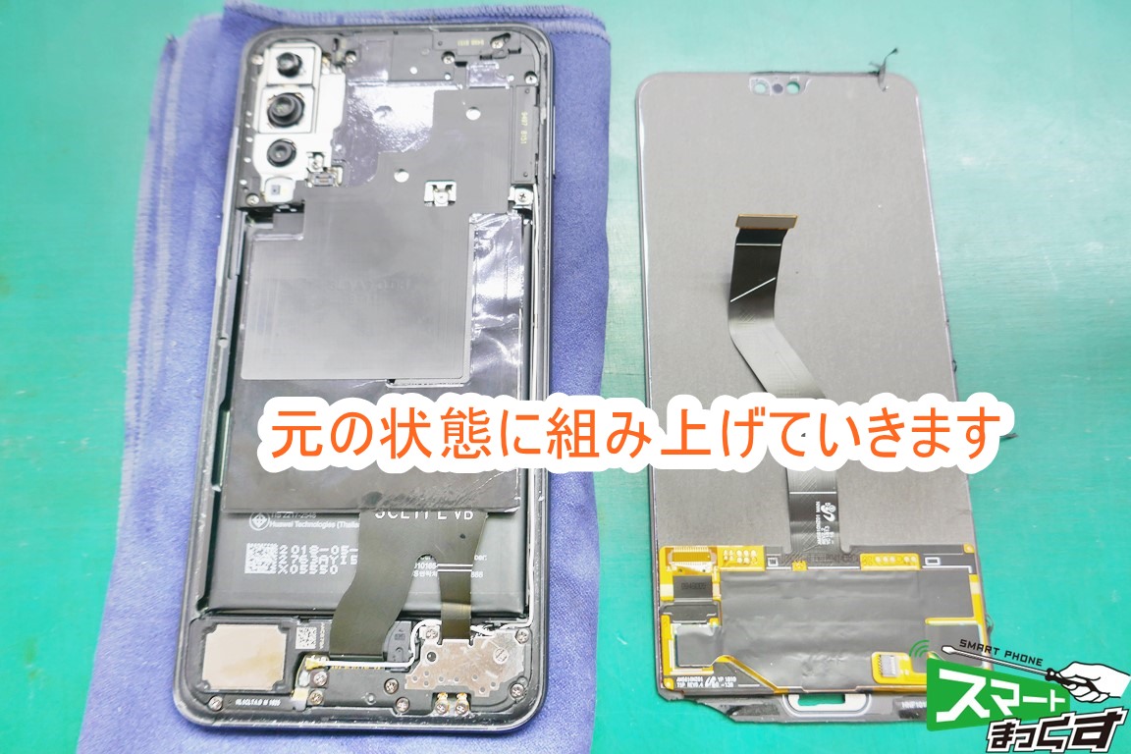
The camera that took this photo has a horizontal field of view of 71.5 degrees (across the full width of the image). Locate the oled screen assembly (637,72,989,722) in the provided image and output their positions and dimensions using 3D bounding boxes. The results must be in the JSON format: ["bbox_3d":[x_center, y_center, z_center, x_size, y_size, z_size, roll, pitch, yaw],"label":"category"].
[{"bbox_3d":[0.053,-0.003,0.178,0.070,0.004,0.150,0,76,0],"label":"oled screen assembly"}]

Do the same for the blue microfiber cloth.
[{"bbox_3d":[-0.046,-0.003,0.177,0.112,0.005,0.189,0,76,0],"label":"blue microfiber cloth"}]

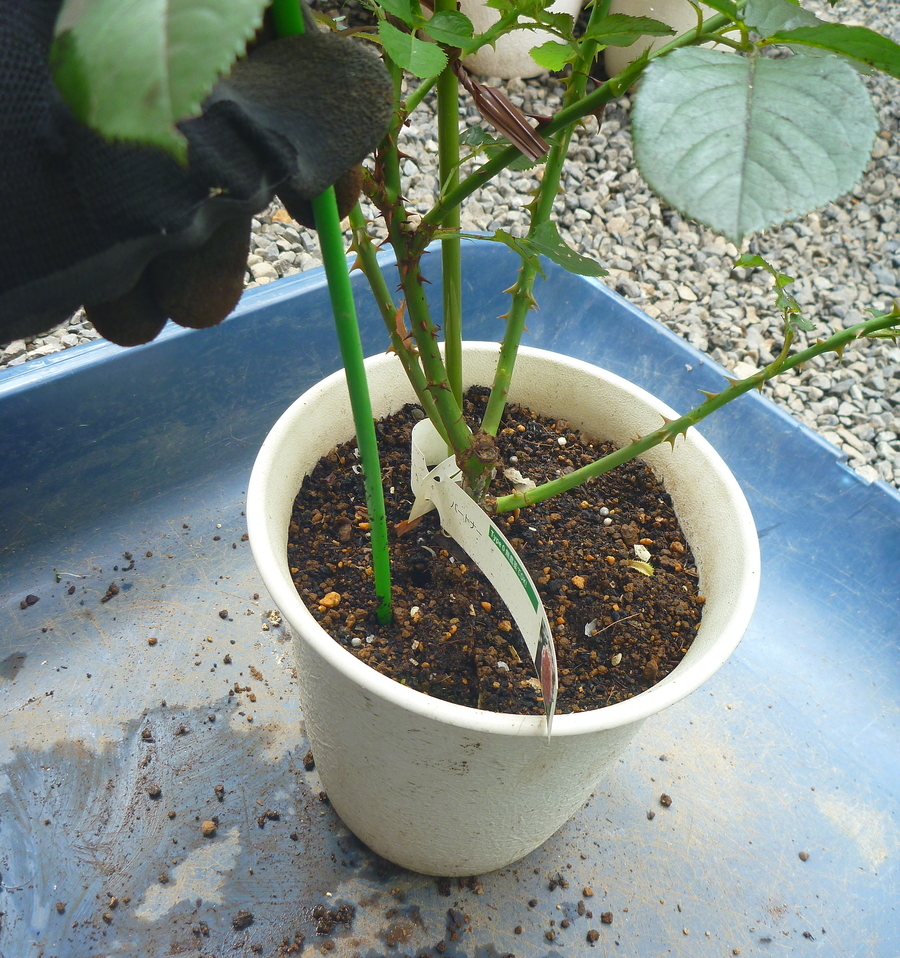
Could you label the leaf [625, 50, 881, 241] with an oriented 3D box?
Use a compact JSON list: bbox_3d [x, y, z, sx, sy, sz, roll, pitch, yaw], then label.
[{"bbox_3d":[0.082,-0.092,0.260,0.066,0.010,0.072,11,66,0],"label":"leaf"}]

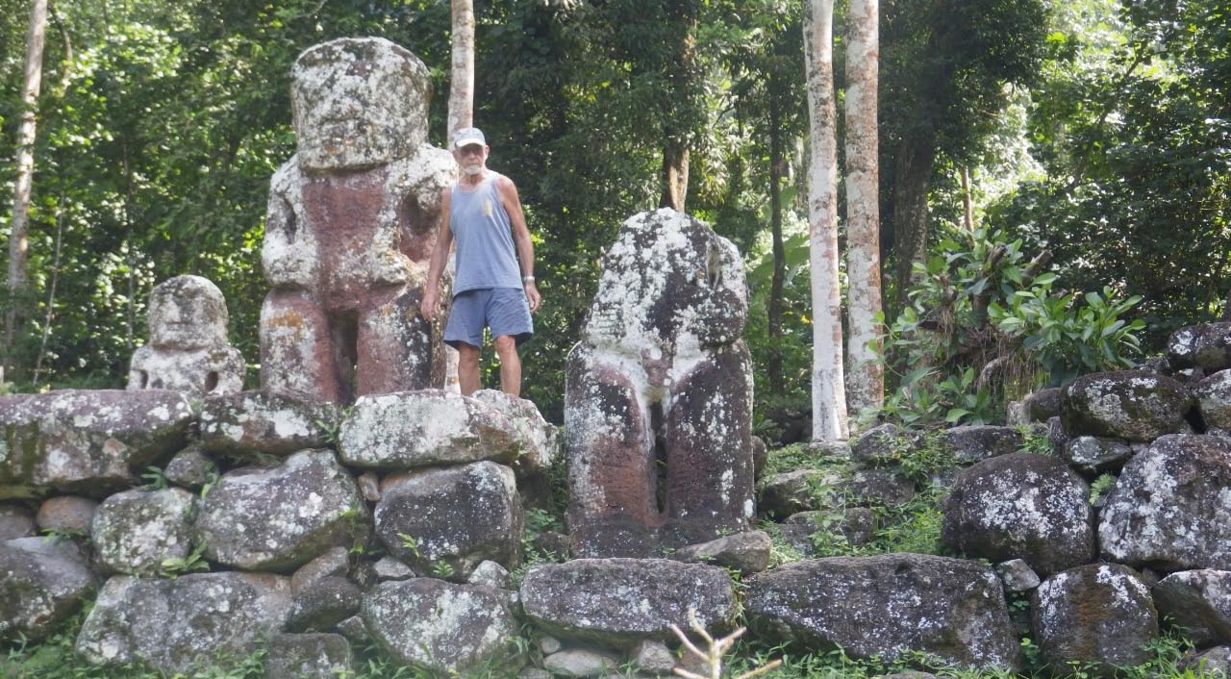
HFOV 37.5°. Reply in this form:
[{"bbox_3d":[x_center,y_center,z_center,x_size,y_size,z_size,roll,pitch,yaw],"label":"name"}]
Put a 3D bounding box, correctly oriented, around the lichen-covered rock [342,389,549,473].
[{"bbox_3d":[-0.956,0.517,10.100,1.150,0.470,0.750,0,-1,0],"label":"lichen-covered rock"}]

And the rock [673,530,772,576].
[{"bbox_3d":[0.592,1.194,10.100,0.554,0.261,0.350,0,-1,0],"label":"rock"}]

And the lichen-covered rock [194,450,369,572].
[{"bbox_3d":[-1.862,0.961,10.150,0.965,0.682,0.650,0,-1,0],"label":"lichen-covered rock"}]

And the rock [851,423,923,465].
[{"bbox_3d":[1.708,0.662,11.400,0.457,0.277,0.330,0,-1,0],"label":"rock"}]

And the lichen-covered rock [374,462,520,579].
[{"bbox_3d":[-0.949,1.014,10.200,0.822,0.653,0.680,0,-3,0],"label":"lichen-covered rock"}]

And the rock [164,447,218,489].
[{"bbox_3d":[-2.388,0.727,10.200,0.323,0.237,0.250,0,-1,0],"label":"rock"}]

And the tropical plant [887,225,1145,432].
[{"bbox_3d":[2.619,-0.086,12.000,1.769,1.310,1.400,0,-3,0],"label":"tropical plant"}]

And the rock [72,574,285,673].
[{"bbox_3d":[-2.393,1.591,10.050,1.187,0.612,0.650,0,-1,0],"label":"rock"}]

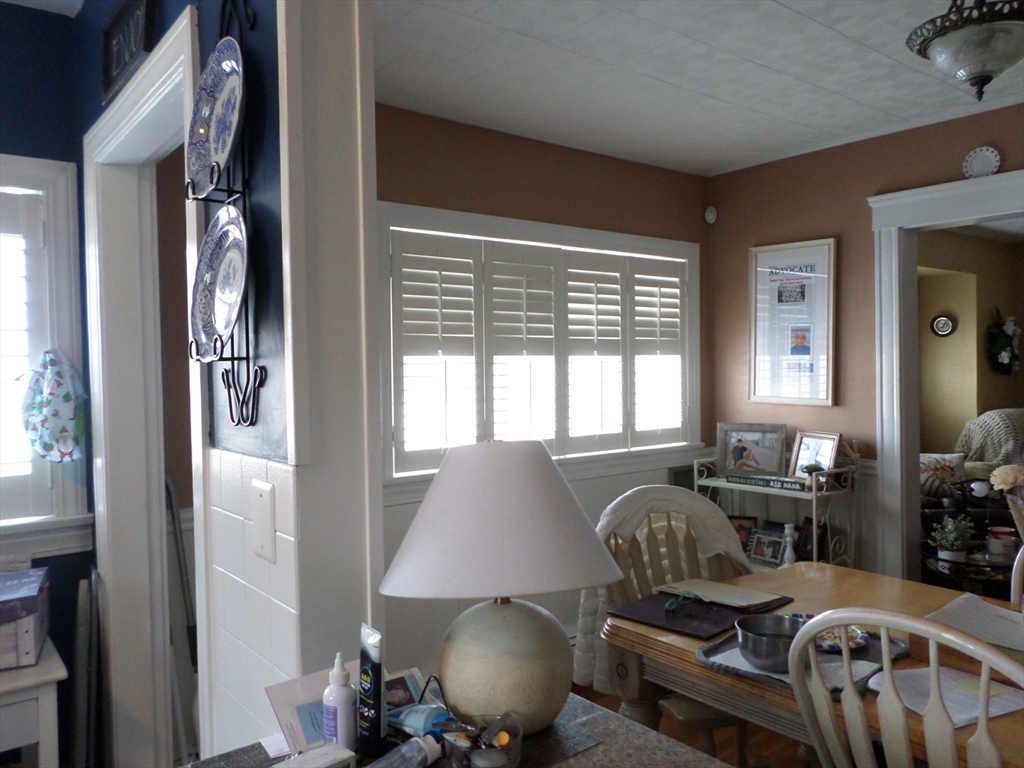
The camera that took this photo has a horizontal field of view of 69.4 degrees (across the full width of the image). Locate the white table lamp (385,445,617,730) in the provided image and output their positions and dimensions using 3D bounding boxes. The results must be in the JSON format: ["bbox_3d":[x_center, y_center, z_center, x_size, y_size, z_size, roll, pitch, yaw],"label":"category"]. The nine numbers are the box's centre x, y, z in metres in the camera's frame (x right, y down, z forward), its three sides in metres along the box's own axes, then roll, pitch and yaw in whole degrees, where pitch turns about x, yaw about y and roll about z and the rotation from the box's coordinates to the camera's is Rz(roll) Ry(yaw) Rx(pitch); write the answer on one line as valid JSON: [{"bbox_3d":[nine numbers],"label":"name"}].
[{"bbox_3d":[-0.014,0.298,1.085,0.352,0.431,0.352,-1,1,0],"label":"white table lamp"}]

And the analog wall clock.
[{"bbox_3d":[3.798,-0.513,6.532,0.040,0.195,0.195,-2,1,-36],"label":"analog wall clock"}]

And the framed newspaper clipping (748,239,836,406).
[{"bbox_3d":[1.453,-0.316,3.872,0.030,0.833,0.470,-2,2,-41],"label":"framed newspaper clipping"}]

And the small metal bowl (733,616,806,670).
[{"bbox_3d":[0.574,0.573,1.643,0.155,0.073,0.155,-1,1,0],"label":"small metal bowl"}]

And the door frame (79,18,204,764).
[{"bbox_3d":[-0.824,0.353,1.799,0.160,2.106,0.971,-2,1,-40],"label":"door frame"}]

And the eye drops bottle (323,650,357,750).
[{"bbox_3d":[-0.242,0.449,1.040,0.047,0.139,0.047,-1,1,0],"label":"eye drops bottle"}]

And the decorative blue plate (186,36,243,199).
[{"bbox_3d":[-0.482,-0.433,1.216,0.028,0.258,0.258,7,-5,-40],"label":"decorative blue plate"}]

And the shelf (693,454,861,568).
[{"bbox_3d":[1.341,0.866,3.768,0.360,0.945,0.670,-2,1,-41],"label":"shelf"}]

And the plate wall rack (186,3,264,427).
[{"bbox_3d":[-0.481,-0.282,1.217,0.068,0.708,0.175,-2,1,-40],"label":"plate wall rack"}]

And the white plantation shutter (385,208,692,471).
[{"bbox_3d":[0.265,-0.199,3.610,1.970,1.125,0.080,-2,1,-36],"label":"white plantation shutter"}]

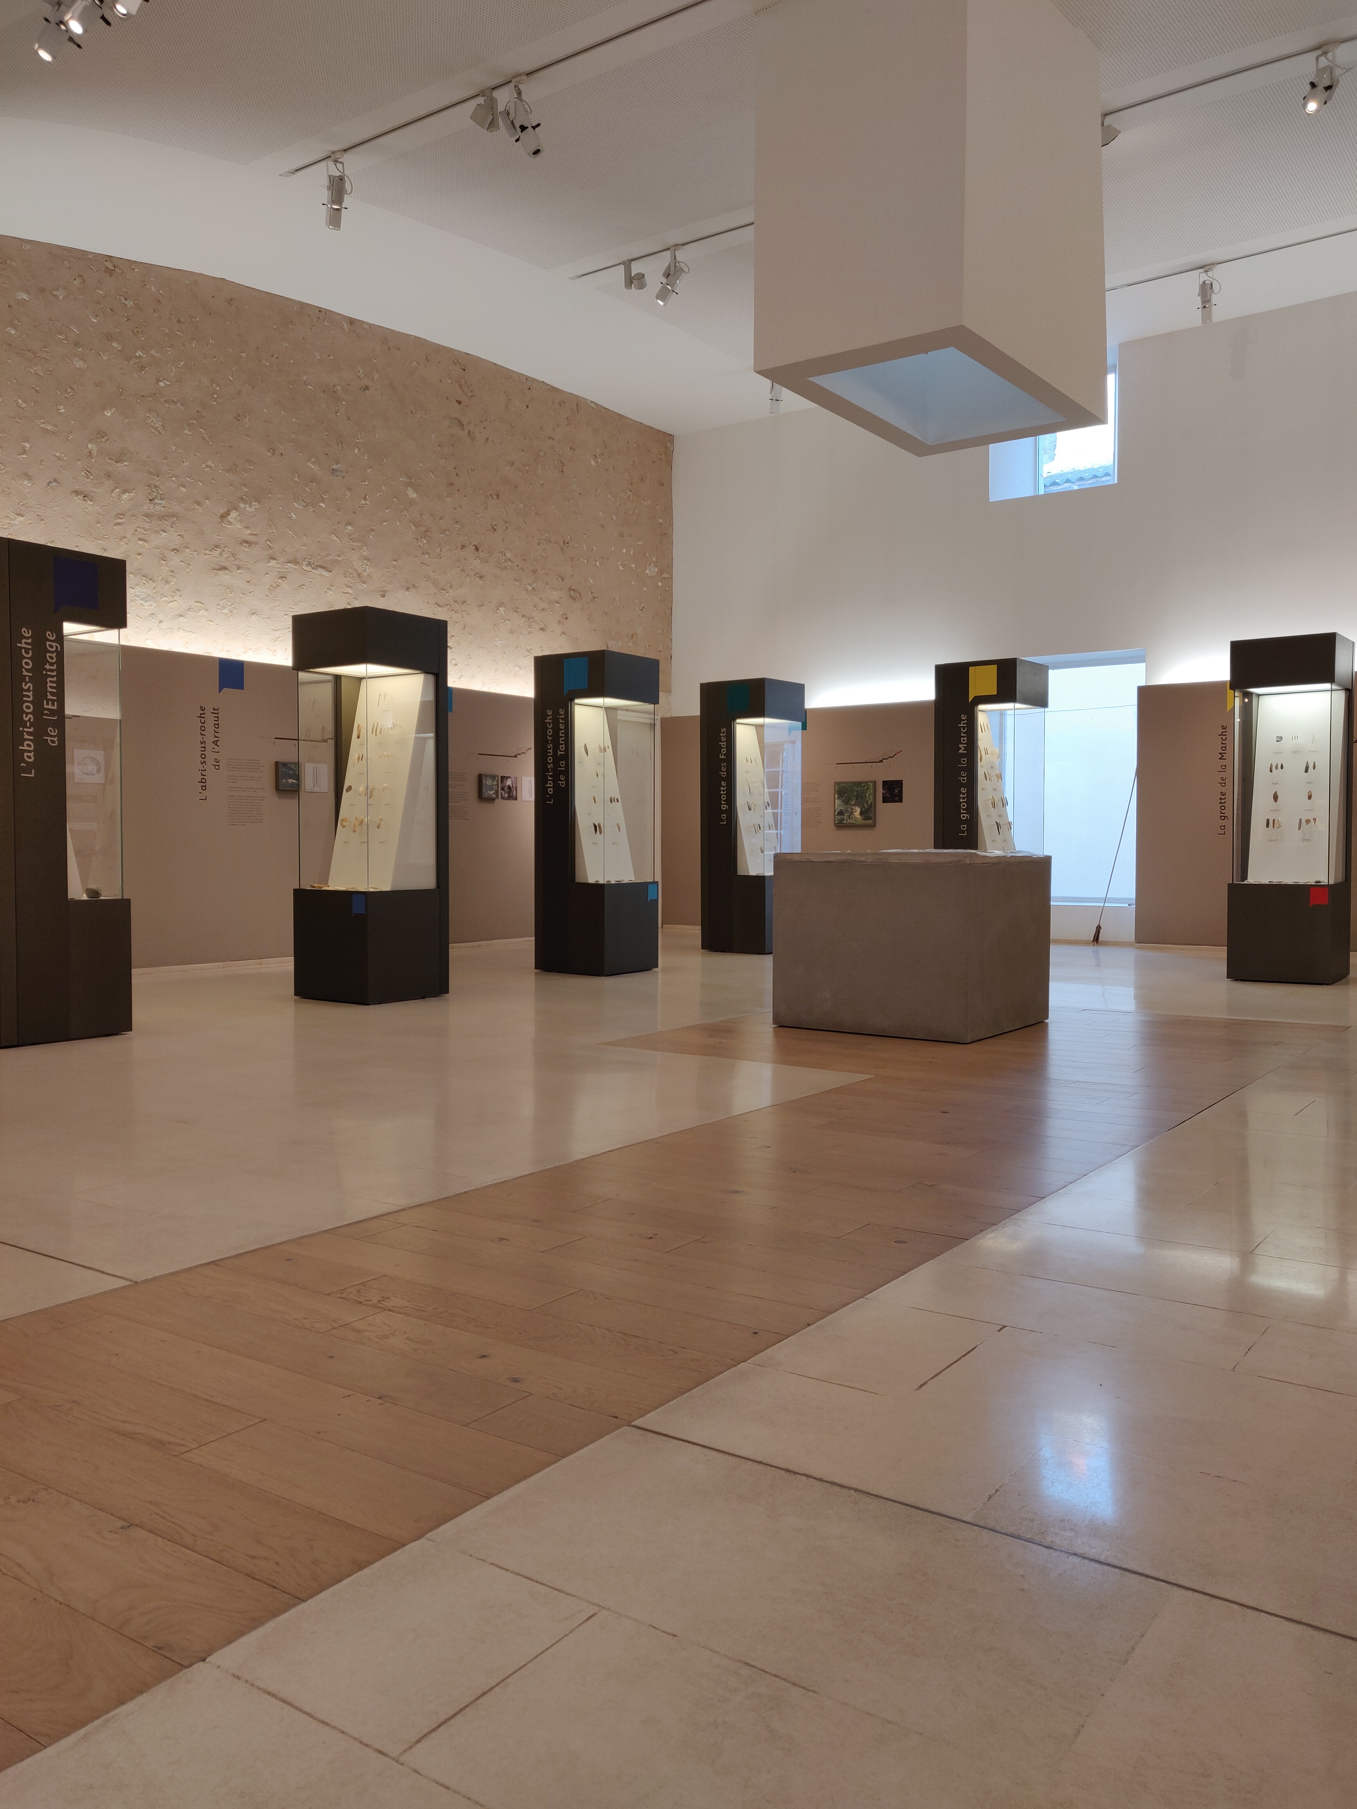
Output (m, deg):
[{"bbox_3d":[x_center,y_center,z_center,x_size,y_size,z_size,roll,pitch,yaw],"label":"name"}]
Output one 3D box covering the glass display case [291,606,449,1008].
[{"bbox_3d":[-1.754,-0.552,7.487,0.607,2.147,0.608,2,3,35],"label":"glass display case"}]

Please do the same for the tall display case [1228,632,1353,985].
[{"bbox_3d":[3.953,-0.604,8.427,0.607,2.147,0.608,2,3,36],"label":"tall display case"}]

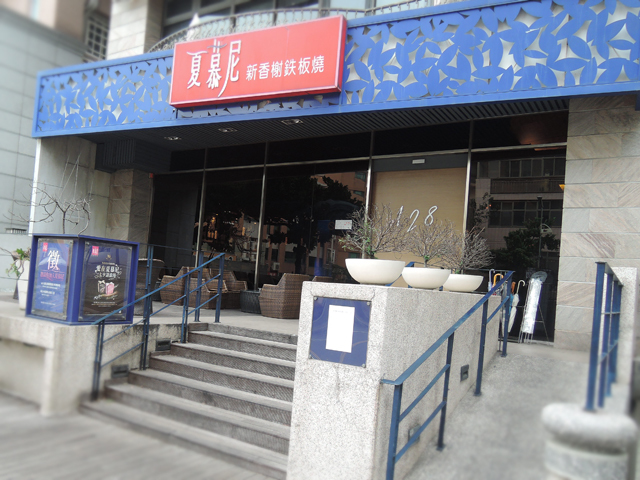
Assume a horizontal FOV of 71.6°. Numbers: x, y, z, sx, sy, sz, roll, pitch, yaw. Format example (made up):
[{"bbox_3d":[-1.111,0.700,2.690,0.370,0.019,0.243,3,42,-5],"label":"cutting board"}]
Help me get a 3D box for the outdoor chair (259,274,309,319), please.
[{"bbox_3d":[-0.681,1.038,8.401,0.680,0.820,0.660,1,-5,42],"label":"outdoor chair"}]

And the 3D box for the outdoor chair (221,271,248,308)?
[{"bbox_3d":[-2.022,1.019,9.470,0.680,0.800,0.680,2,-4,32],"label":"outdoor chair"}]

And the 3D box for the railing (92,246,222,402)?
[{"bbox_3d":[-1.958,0.944,5.643,0.200,1.660,1.860,3,-4,26],"label":"railing"}]

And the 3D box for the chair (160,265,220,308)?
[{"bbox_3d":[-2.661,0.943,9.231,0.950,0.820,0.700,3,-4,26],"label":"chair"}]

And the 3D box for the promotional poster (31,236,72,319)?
[{"bbox_3d":[-3.152,0.446,5.221,0.658,0.898,0.040,3,-4,27],"label":"promotional poster"}]

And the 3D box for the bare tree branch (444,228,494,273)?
[{"bbox_3d":[1.881,0.114,5.620,0.640,0.580,0.600,5,-4,0],"label":"bare tree branch"}]

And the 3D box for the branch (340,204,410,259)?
[{"bbox_3d":[0.465,-0.067,3.720,0.570,0.460,0.520,5,-4,0],"label":"branch"}]

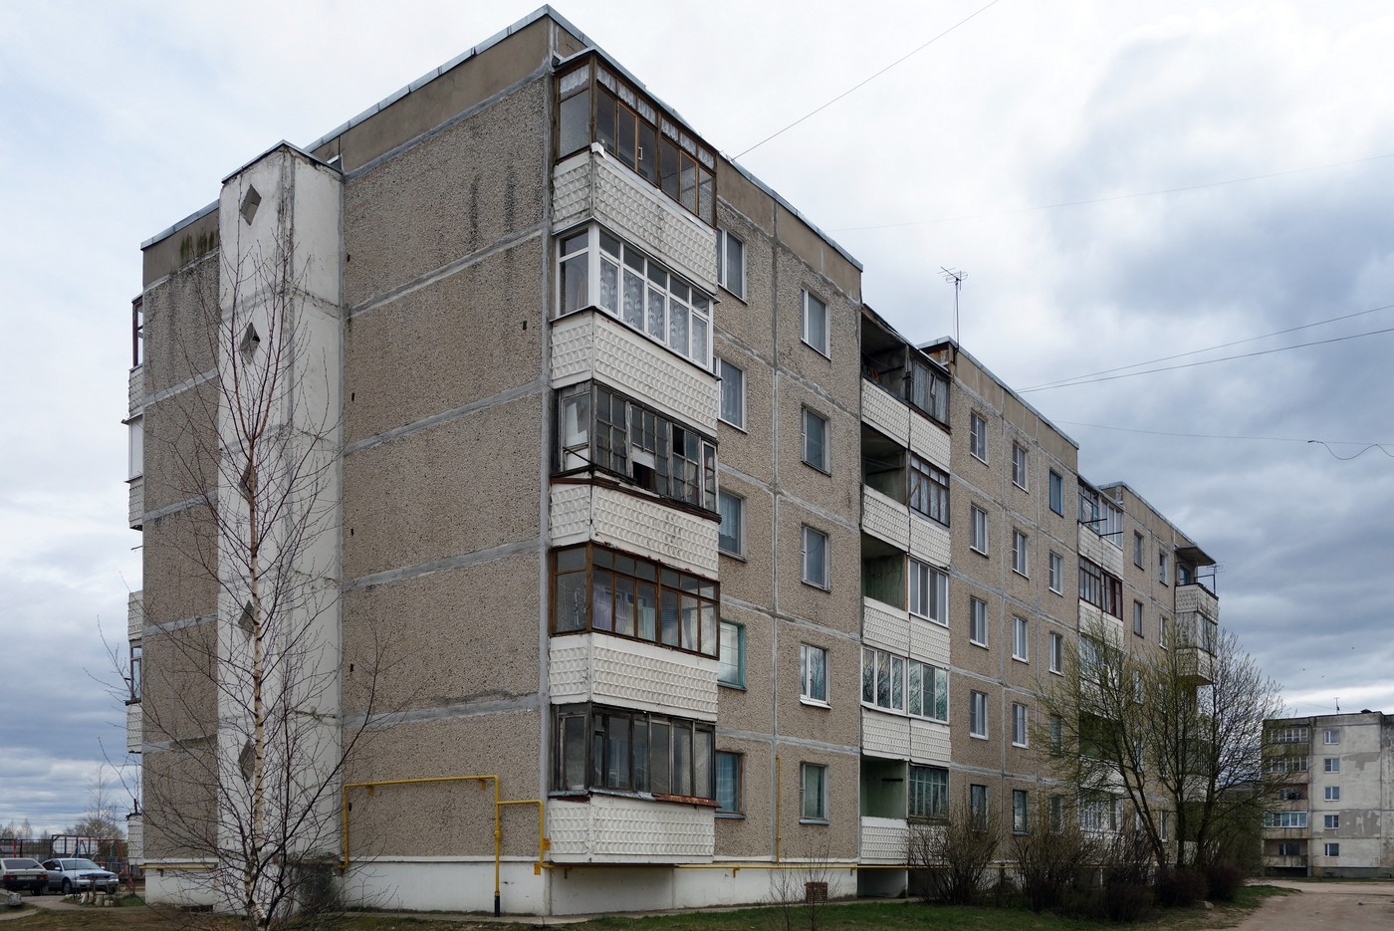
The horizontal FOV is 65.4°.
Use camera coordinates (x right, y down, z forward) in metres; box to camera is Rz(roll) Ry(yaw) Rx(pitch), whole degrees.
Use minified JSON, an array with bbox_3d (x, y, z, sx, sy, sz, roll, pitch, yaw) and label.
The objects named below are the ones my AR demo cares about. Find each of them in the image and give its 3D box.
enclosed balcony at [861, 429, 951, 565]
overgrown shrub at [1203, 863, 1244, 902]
[{"bbox_3d":[5.155,1.056,29.500,1.300,2.836,5.451,-13,-22,33],"label":"enclosed balcony"},{"bbox_3d":[18.428,14.620,38.000,1.120,1.240,1.050,-9,-21,26],"label":"overgrown shrub"}]

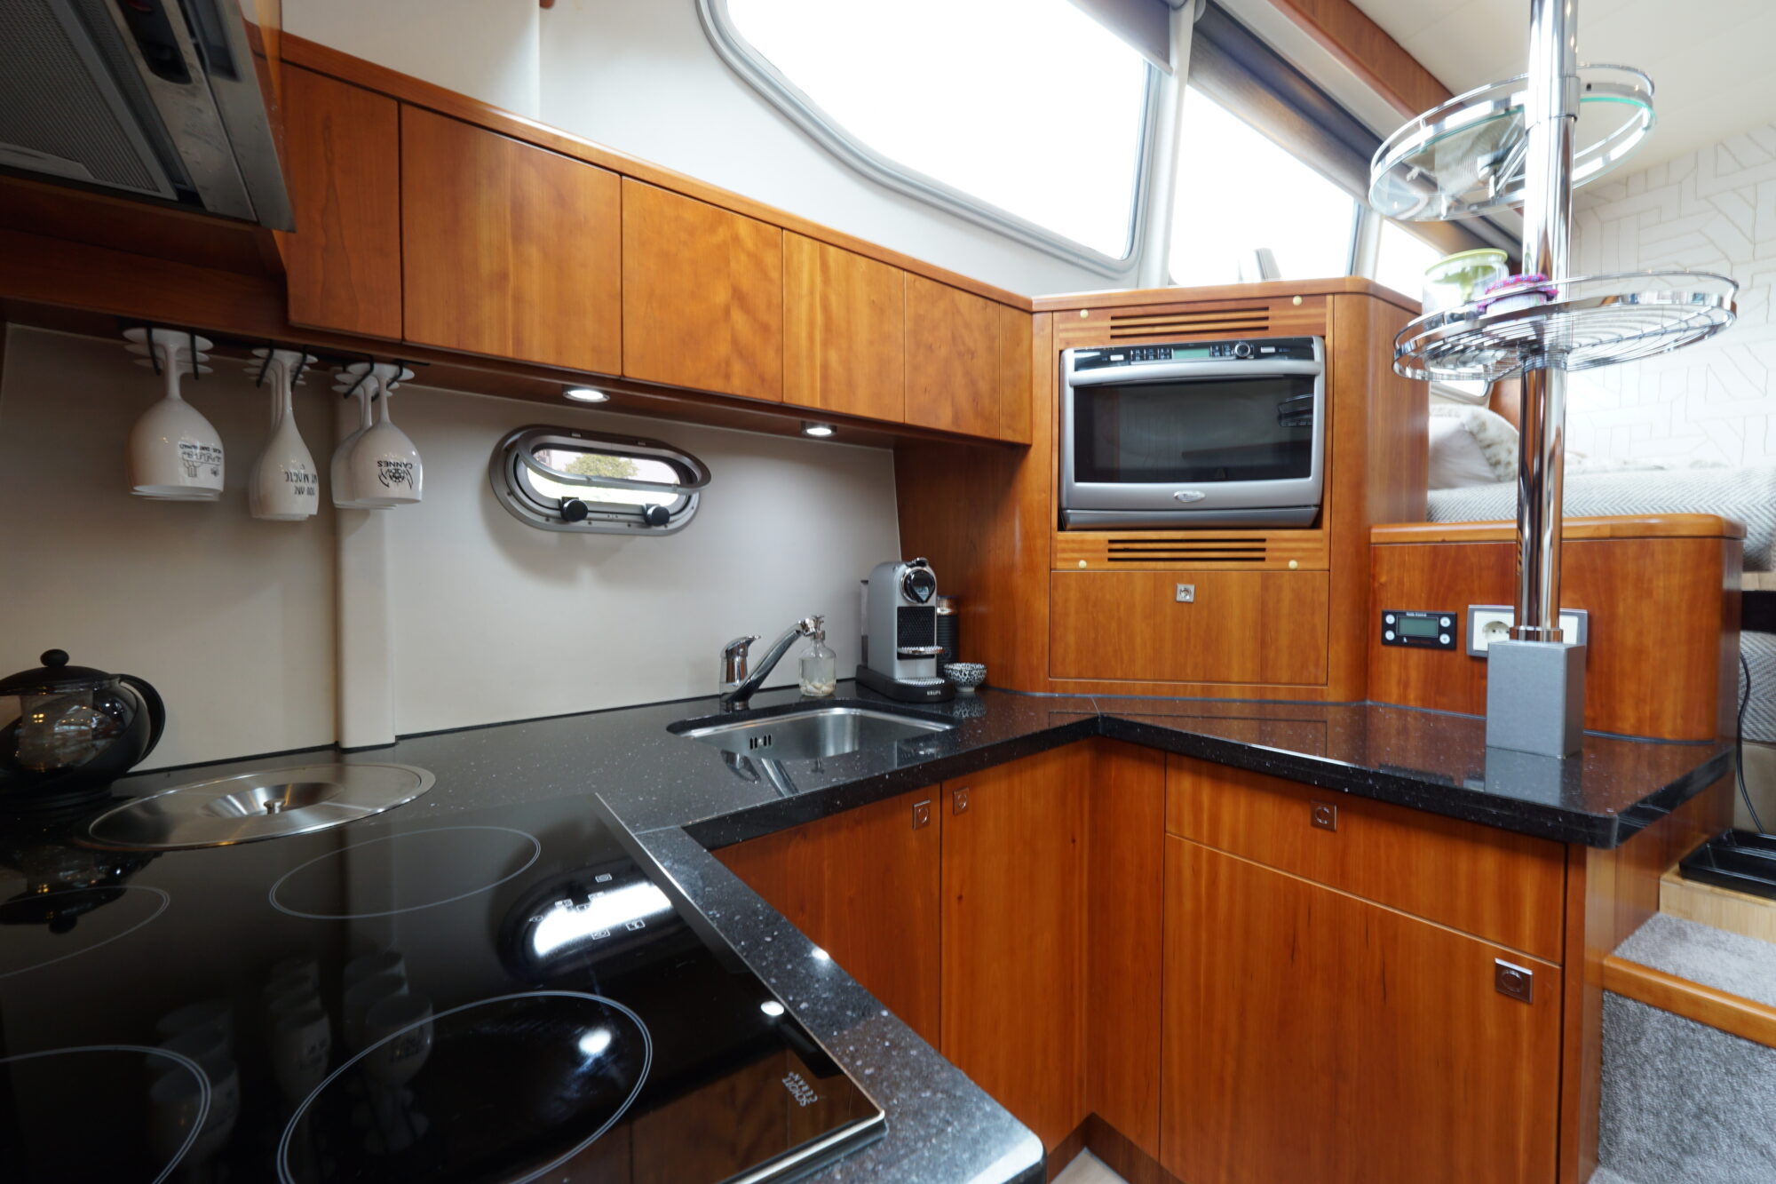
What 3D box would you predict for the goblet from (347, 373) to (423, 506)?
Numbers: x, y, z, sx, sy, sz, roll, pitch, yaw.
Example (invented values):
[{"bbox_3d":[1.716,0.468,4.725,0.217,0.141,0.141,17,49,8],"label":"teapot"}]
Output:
[{"bbox_3d":[-0.636,-0.198,0.935,0.077,0.167,0.077,-1,2,-38],"label":"goblet"}]

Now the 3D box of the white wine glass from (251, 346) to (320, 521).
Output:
[{"bbox_3d":[-0.714,-0.186,0.881,0.058,0.191,0.058,-1,2,-38],"label":"white wine glass"}]

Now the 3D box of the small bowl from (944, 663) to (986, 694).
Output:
[{"bbox_3d":[0.155,0.174,1.491,0.084,0.050,0.084,0,2,0],"label":"small bowl"}]

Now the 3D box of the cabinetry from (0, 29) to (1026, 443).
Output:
[{"bbox_3d":[-0.344,-0.452,1.184,1.443,0.307,0.249,-1,2,-38],"label":"cabinetry"}]

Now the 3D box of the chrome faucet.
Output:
[{"bbox_3d":[-0.208,0.127,1.297,0.056,0.171,0.249,-1,2,-43],"label":"chrome faucet"}]

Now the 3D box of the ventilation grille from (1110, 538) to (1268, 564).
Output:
[{"bbox_3d":[0.554,-0.078,1.383,0.281,0.046,0.018,0,2,11],"label":"ventilation grille"}]

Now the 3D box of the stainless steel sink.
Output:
[{"bbox_3d":[-0.115,0.302,1.175,0.394,0.170,0.352,-2,3,-43],"label":"stainless steel sink"}]

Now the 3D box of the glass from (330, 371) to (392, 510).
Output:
[{"bbox_3d":[-0.668,-0.192,0.952,0.075,0.167,0.075,-2,3,-41],"label":"glass"}]

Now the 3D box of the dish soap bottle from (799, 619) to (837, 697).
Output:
[{"bbox_3d":[-0.138,0.124,1.456,0.072,0.151,0.072,0,2,0],"label":"dish soap bottle"}]

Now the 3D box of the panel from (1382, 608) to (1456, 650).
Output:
[{"bbox_3d":[0.965,0.070,1.348,0.016,0.066,0.118,-1,2,-33],"label":"panel"}]

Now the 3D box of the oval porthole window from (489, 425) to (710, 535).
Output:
[{"bbox_3d":[-0.482,-0.195,1.293,0.371,0.181,0.085,-2,-2,-41],"label":"oval porthole window"}]

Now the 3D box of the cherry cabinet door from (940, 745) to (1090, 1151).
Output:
[{"bbox_3d":[0.206,0.590,1.164,0.022,0.675,0.411,1,2,44],"label":"cherry cabinet door"}]

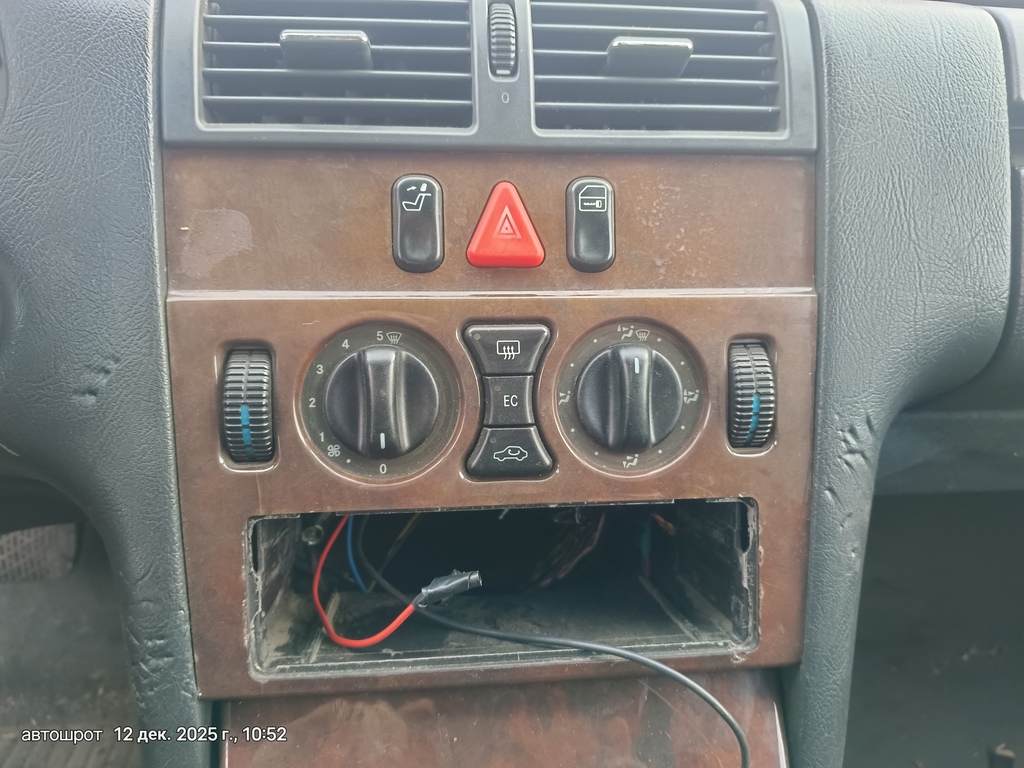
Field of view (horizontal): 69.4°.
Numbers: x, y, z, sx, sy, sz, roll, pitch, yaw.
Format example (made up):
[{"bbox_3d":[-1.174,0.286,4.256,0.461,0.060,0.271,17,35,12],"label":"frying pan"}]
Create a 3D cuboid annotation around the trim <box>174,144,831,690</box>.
[{"bbox_3d":[-0.002,0.013,0.277,0.236,0.193,0.025,-1,3,-6],"label":"trim"}]

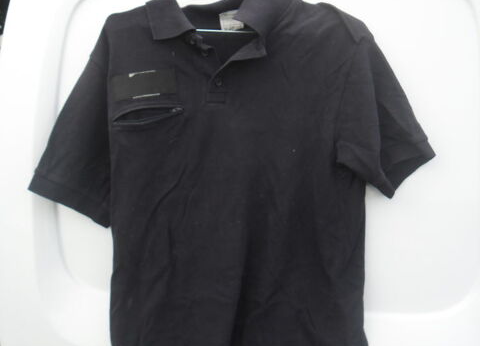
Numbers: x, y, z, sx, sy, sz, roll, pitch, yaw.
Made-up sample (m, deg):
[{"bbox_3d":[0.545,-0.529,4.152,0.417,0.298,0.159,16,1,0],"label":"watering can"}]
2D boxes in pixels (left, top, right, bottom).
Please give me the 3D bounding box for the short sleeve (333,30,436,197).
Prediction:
[{"bbox_3d":[0.245,-0.095,0.840,0.165,0.265,0.090,0,3,3],"label":"short sleeve"}]

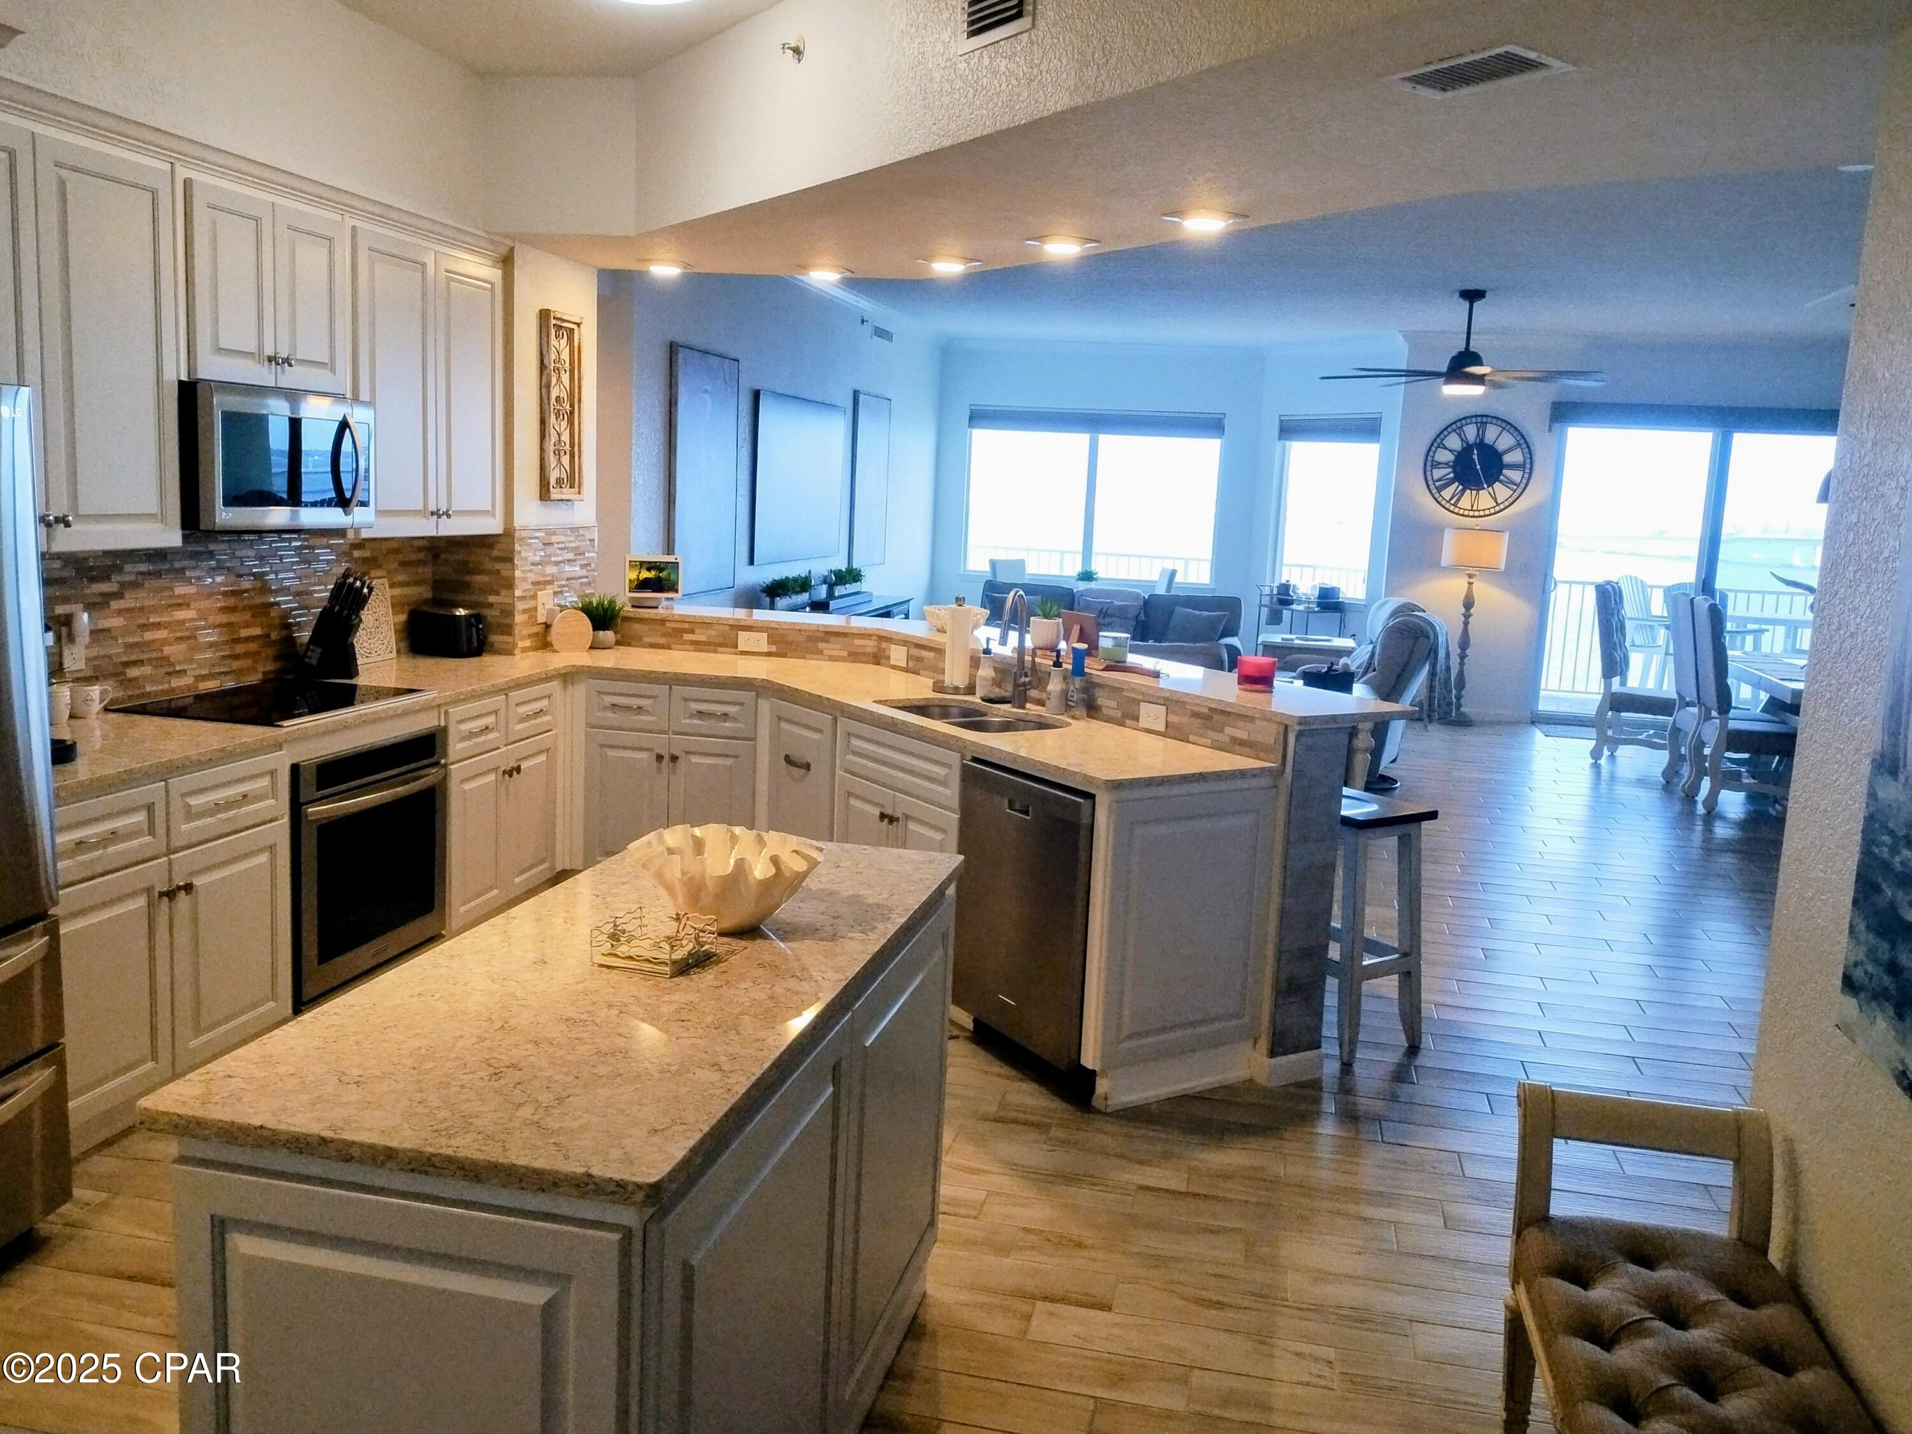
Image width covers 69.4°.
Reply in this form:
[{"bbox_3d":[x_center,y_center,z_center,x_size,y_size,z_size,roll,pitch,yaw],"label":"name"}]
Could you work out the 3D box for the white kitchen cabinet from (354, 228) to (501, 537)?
[{"bbox_3d":[-2.092,-1.208,5.172,0.340,1.050,0.900,5,9,13],"label":"white kitchen cabinet"}]

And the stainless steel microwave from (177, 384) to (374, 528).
[{"bbox_3d":[-2.173,-0.781,4.183,0.410,0.405,0.757,4,9,13],"label":"stainless steel microwave"}]

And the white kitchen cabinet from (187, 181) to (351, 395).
[{"bbox_3d":[-2.189,-1.269,4.149,0.330,0.550,0.710,4,9,13],"label":"white kitchen cabinet"}]

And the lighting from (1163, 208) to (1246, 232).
[{"bbox_3d":[0.728,-1.438,4.051,0.185,0.040,0.185,-3,10,-32],"label":"lighting"}]

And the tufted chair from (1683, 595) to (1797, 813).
[{"bbox_3d":[4.681,-0.066,7.968,0.640,1.222,0.504,4,9,13],"label":"tufted chair"}]

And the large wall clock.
[{"bbox_3d":[4.126,-1.987,10.898,0.791,0.791,0.049,4,9,13],"label":"large wall clock"}]

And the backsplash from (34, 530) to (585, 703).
[{"bbox_3d":[-2.100,-0.386,4.821,0.340,0.545,2.950,4,9,13],"label":"backsplash"}]

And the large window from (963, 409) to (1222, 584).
[{"bbox_3d":[1.204,-1.970,12.363,2.279,1.526,0.116,4,9,13],"label":"large window"}]

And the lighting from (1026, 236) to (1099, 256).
[{"bbox_3d":[0.386,-1.688,4.971,0.260,0.040,0.260,5,9,13],"label":"lighting"}]

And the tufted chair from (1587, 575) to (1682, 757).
[{"bbox_3d":[4.794,-0.283,9.405,0.640,1.232,0.504,8,11,34],"label":"tufted chair"}]

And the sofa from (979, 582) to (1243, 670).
[{"bbox_3d":[1.152,-0.534,11.009,2.150,0.940,0.960,5,10,17],"label":"sofa"}]

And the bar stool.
[{"bbox_3d":[1.221,0.639,4.375,0.350,0.755,0.450,-3,11,-31],"label":"bar stool"}]

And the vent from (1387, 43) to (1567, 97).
[{"bbox_3d":[1.077,-1.330,2.856,0.210,0.020,0.315,-3,11,-31],"label":"vent"}]

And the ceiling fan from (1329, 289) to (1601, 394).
[{"bbox_3d":[3.065,-2.250,8.306,1.579,0.602,1.579,7,10,29],"label":"ceiling fan"}]

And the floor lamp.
[{"bbox_3d":[4.092,-0.727,11.020,0.504,1.552,0.504,4,9,13],"label":"floor lamp"}]

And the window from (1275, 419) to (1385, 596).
[{"bbox_3d":[3.177,-1.802,11.904,0.120,1.580,1.180,-3,11,-31],"label":"window"}]

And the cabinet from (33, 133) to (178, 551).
[{"bbox_3d":[-2.434,-0.995,3.763,0.340,1.050,0.460,5,9,13],"label":"cabinet"}]

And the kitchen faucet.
[{"bbox_3d":[0.207,-0.231,4.813,0.090,0.416,0.230,7,10,27],"label":"kitchen faucet"}]

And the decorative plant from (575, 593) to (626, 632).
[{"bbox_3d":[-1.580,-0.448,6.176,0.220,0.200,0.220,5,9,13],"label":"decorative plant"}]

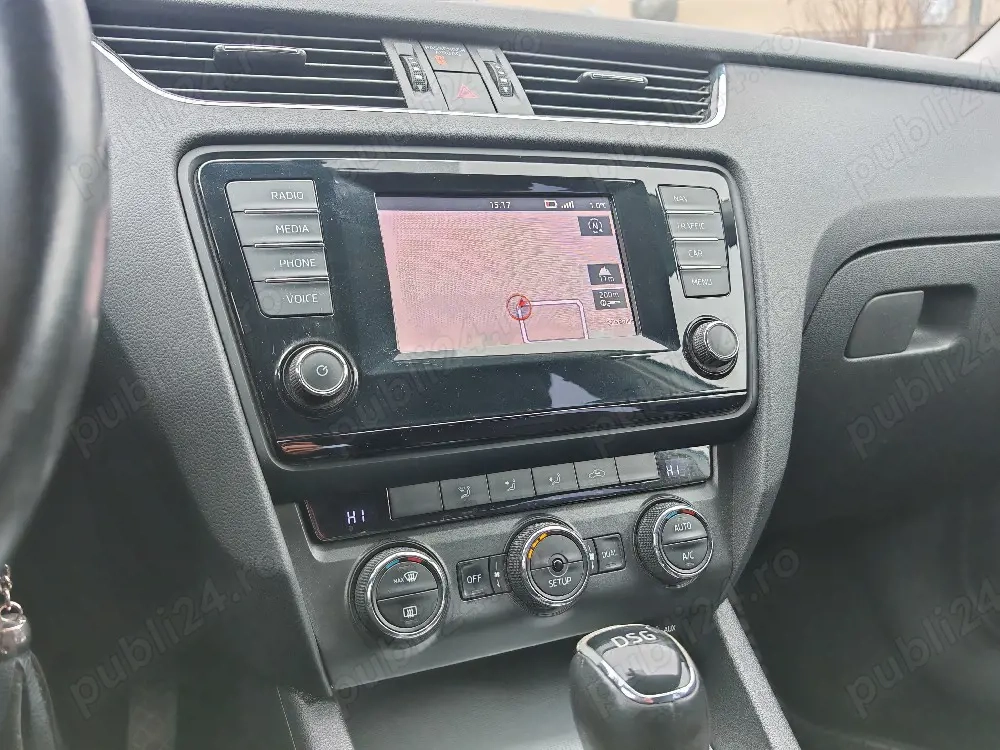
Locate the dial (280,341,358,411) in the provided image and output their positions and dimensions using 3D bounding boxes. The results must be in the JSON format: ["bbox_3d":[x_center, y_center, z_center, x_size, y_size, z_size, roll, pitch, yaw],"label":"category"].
[{"bbox_3d":[-0.074,-0.001,0.323,0.029,0.029,0.013,-5,-12,-23],"label":"dial"}]

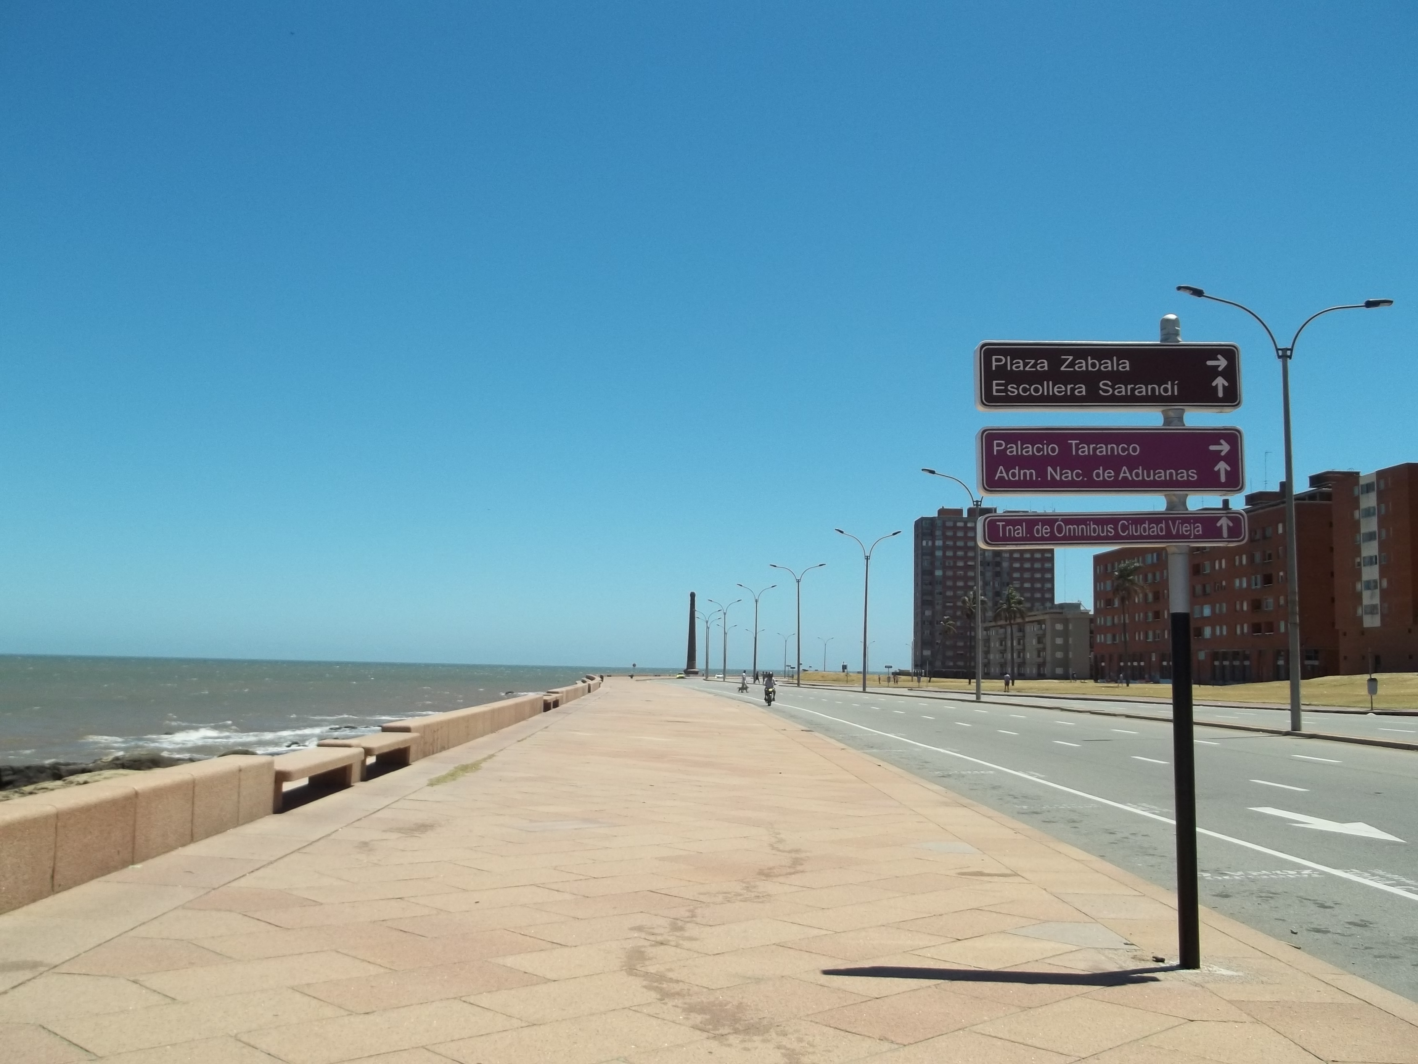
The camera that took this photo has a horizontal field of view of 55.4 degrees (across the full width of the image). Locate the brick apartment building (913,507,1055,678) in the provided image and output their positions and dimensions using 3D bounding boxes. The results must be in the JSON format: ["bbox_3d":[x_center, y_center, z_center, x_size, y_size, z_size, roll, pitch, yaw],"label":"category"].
[{"bbox_3d":[78.740,18.257,388.315,37.200,47.500,16.000,1,-6,0],"label":"brick apartment building"}]

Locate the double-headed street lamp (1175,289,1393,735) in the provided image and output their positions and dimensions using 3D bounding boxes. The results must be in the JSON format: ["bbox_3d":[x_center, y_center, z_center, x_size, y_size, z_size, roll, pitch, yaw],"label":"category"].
[{"bbox_3d":[15.981,-0.679,37.371,5.950,12.250,0.400,2,-6,-3],"label":"double-headed street lamp"}]

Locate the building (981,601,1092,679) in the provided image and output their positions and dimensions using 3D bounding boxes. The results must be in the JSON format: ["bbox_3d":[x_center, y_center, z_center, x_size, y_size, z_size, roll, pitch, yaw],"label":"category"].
[{"bbox_3d":[68.203,23.586,283.678,9.300,14.500,52.000,1,-6,-1],"label":"building"}]

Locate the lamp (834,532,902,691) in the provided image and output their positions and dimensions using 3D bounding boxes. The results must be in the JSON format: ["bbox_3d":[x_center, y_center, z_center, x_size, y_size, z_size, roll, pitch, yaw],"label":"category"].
[{"bbox_3d":[12.489,6.127,105.604,5.200,12.600,0.400,1,-6,0],"label":"lamp"}]

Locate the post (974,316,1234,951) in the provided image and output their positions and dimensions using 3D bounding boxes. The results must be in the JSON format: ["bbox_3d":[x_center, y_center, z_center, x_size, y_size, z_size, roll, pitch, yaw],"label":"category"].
[{"bbox_3d":[2.263,0.567,7.584,1.500,3.640,0.130,2,-6,-4],"label":"post"}]

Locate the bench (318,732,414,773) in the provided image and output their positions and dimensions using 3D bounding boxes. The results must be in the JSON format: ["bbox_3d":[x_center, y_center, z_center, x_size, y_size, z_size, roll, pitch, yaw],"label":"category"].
[{"bbox_3d":[-4.748,3.225,19.474,0.630,0.450,3.400,1,-6,-1],"label":"bench"}]

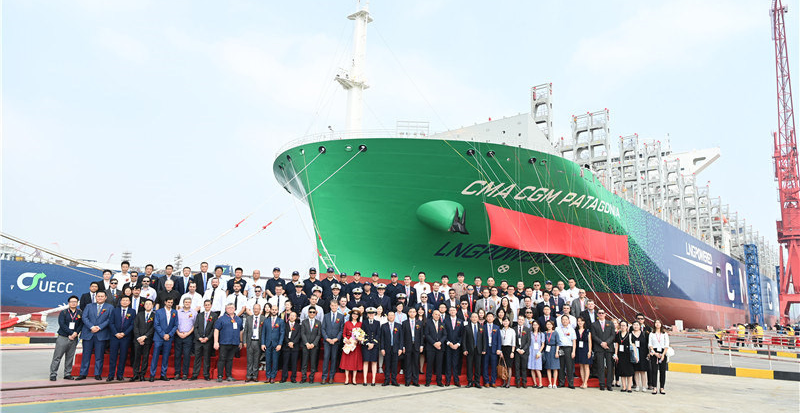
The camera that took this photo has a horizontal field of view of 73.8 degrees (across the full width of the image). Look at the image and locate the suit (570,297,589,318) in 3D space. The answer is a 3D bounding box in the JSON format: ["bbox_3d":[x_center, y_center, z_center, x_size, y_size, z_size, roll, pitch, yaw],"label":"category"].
[{"bbox_3d":[5.048,3.280,14.742,0.520,1.530,0.360,0,-11,9],"label":"suit"}]

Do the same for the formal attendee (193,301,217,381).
[{"bbox_3d":[-4.551,3.107,12.449,0.480,1.790,0.300,4,-12,-11],"label":"formal attendee"}]

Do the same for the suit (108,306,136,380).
[{"bbox_3d":[-6.226,3.023,11.902,0.560,1.601,0.360,6,-12,-18],"label":"suit"}]

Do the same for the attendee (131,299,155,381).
[{"bbox_3d":[-5.872,3.037,12.216,0.480,1.770,0.300,5,-13,-14],"label":"attendee"}]

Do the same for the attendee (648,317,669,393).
[{"bbox_3d":[6.107,3.547,12.639,0.460,1.674,0.340,-1,-12,14],"label":"attendee"}]

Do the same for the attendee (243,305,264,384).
[{"bbox_3d":[-3.405,3.166,12.484,0.480,1.740,0.300,3,-12,-9],"label":"attendee"}]

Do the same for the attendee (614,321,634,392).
[{"bbox_3d":[5.114,3.374,12.126,0.430,1.560,0.280,-2,-13,13],"label":"attendee"}]

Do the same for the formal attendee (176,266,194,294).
[{"bbox_3d":[-5.737,2.492,14.146,0.520,1.770,0.360,5,-12,-15],"label":"formal attendee"}]

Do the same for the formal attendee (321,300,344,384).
[{"bbox_3d":[-1.580,3.116,12.301,0.520,1.862,0.360,3,-12,-7],"label":"formal attendee"}]

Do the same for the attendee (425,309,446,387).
[{"bbox_3d":[0.827,3.278,12.420,0.510,1.727,0.340,2,-11,0],"label":"attendee"}]

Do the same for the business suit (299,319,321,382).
[{"bbox_3d":[-2.086,3.292,12.341,0.460,1.396,0.330,4,-12,-8],"label":"business suit"}]

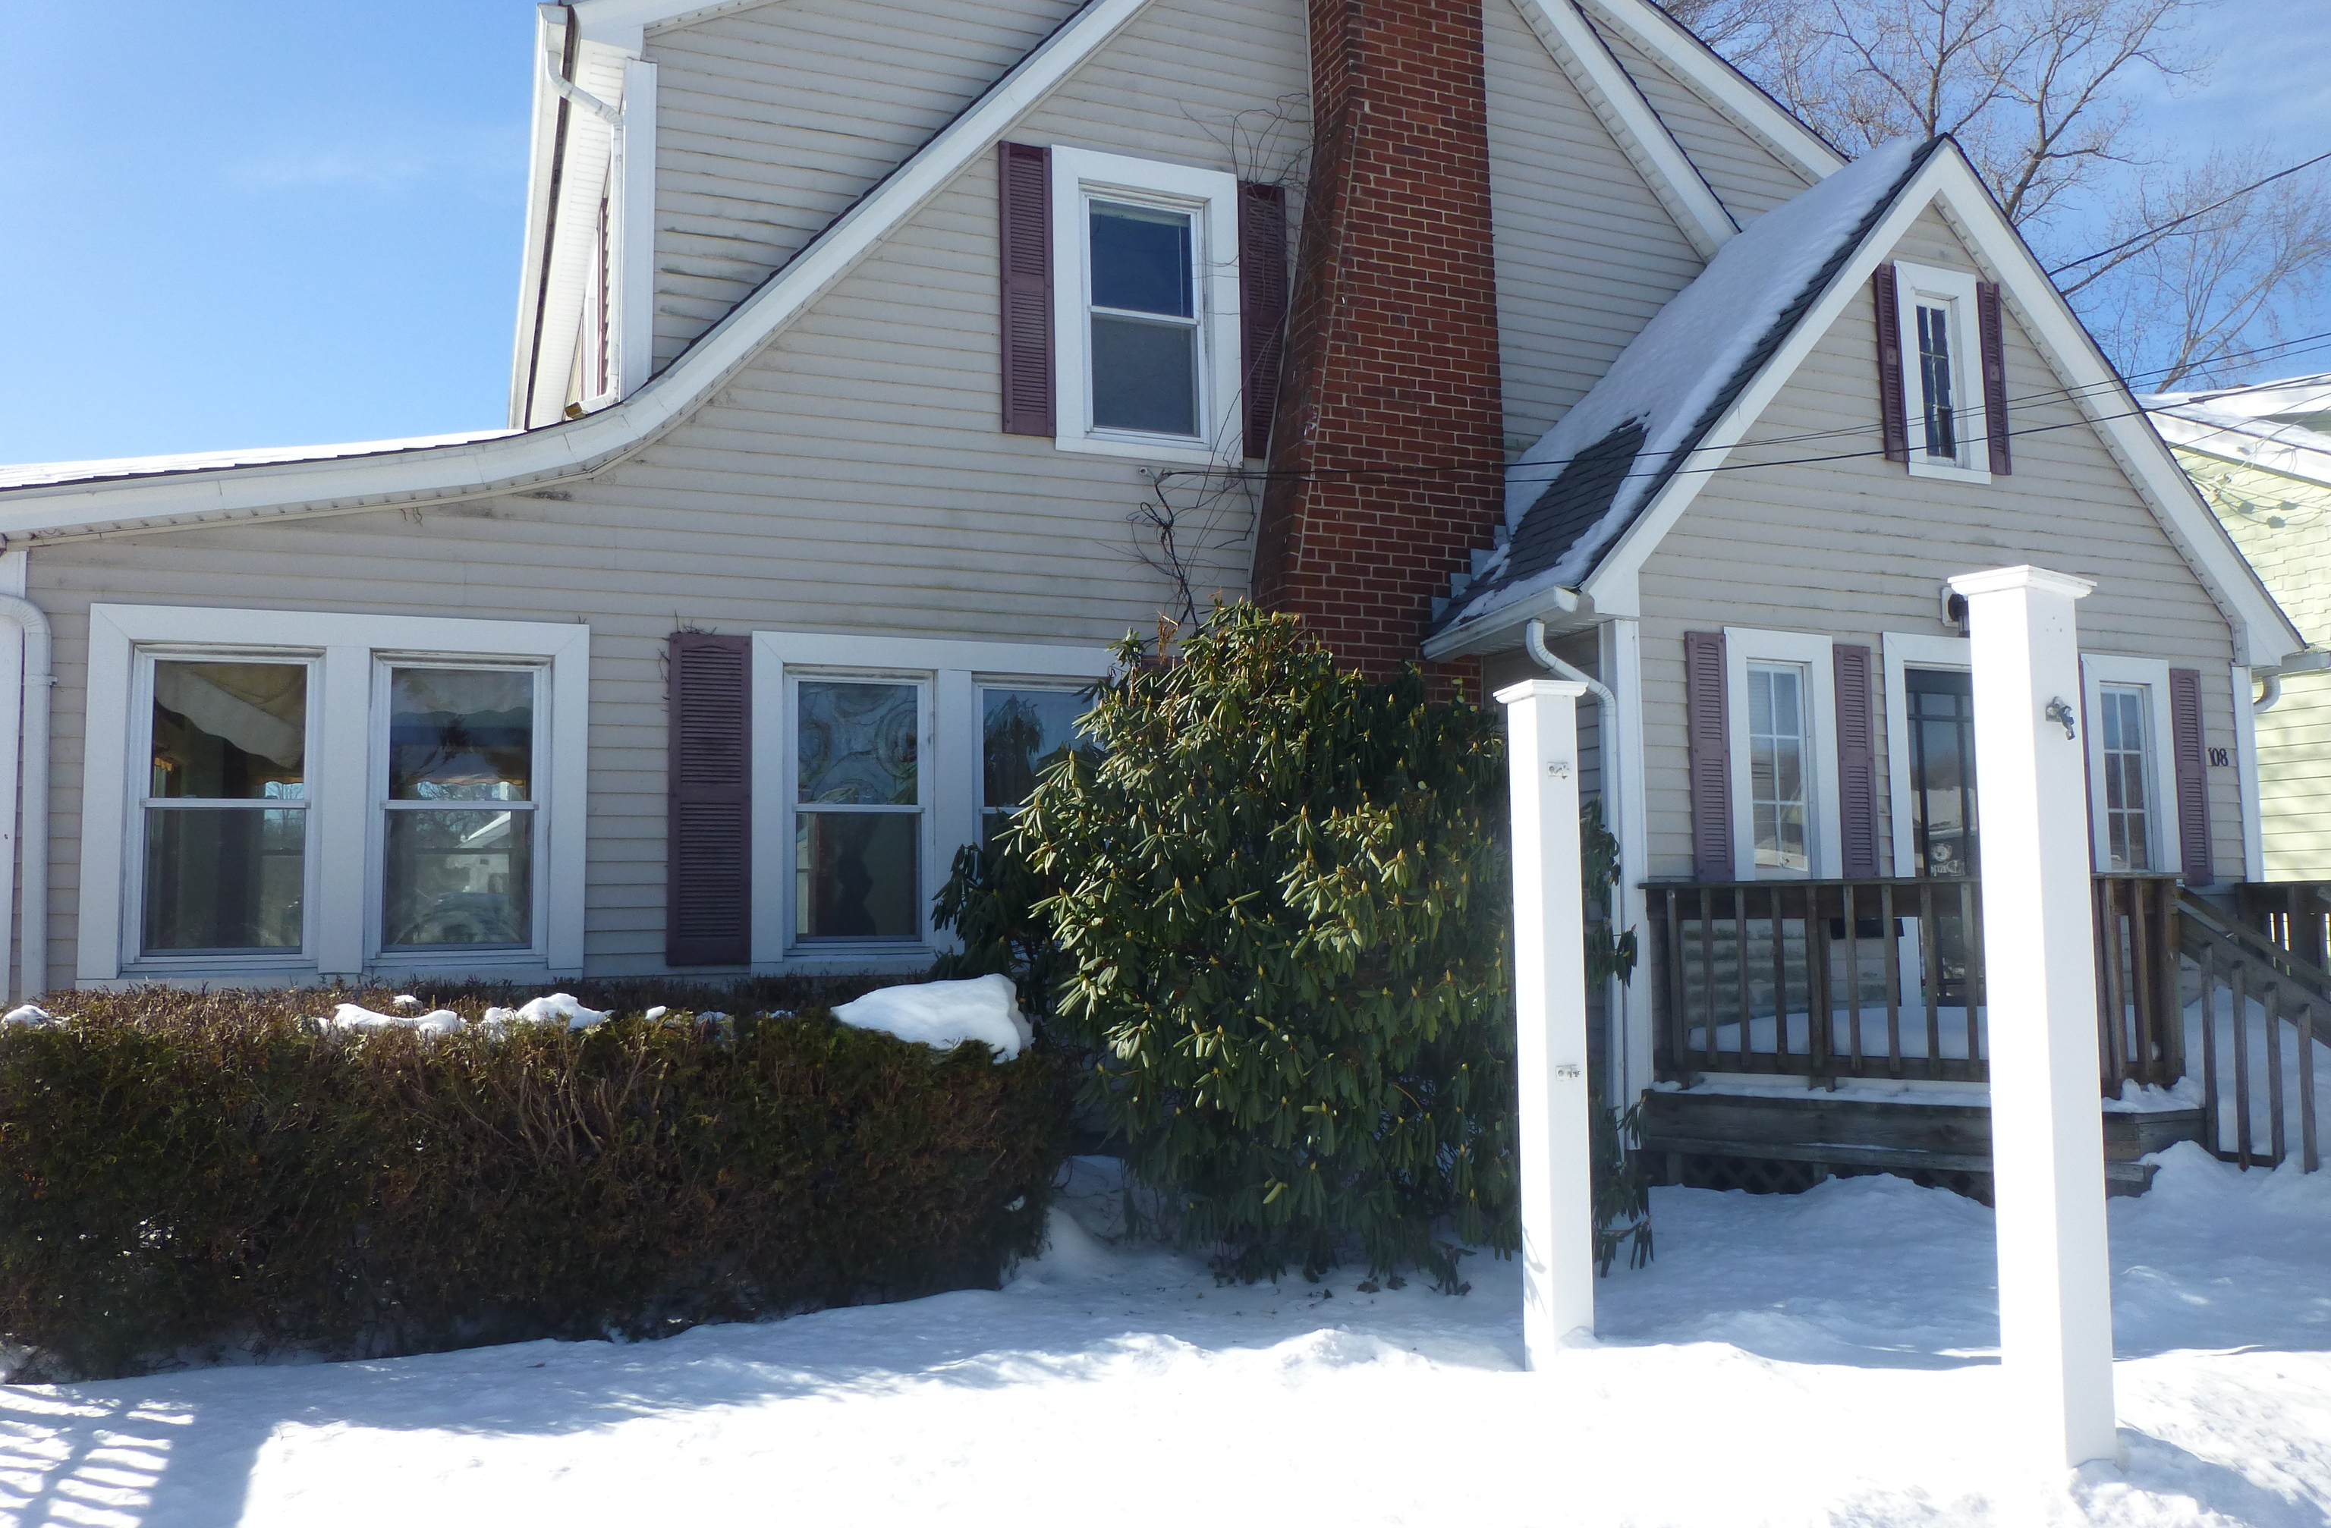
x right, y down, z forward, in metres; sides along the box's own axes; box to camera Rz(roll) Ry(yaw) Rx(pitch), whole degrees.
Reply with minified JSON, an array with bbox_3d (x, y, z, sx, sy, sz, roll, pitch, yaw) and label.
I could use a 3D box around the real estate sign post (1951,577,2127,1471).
[{"bbox_3d":[1.665,0.469,3.075,0.183,1.649,0.183,1,-5,-22],"label":"real estate sign post"}]

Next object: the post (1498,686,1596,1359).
[{"bbox_3d":[1.043,0.689,4.380,0.181,1.795,0.181,1,-5,-25],"label":"post"}]

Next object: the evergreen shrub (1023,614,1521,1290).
[{"bbox_3d":[0.456,0.564,6.375,2.050,2.400,1.900,1,-5,-20],"label":"evergreen shrub"}]

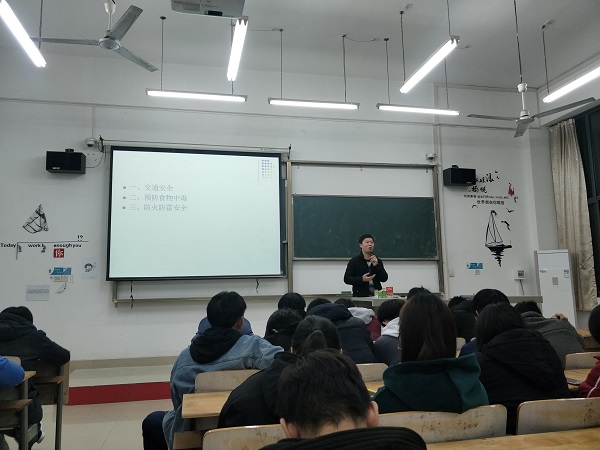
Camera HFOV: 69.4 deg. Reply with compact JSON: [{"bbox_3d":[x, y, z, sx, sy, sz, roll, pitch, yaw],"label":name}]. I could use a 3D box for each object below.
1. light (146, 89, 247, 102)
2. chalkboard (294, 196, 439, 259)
[{"bbox_3d":[-1.278,-1.603,5.416,1.228,0.070,0.090,1,-8,-13],"label":"light"},{"bbox_3d":[1.129,0.040,7.170,2.545,1.049,0.060,1,-8,-13],"label":"chalkboard"}]

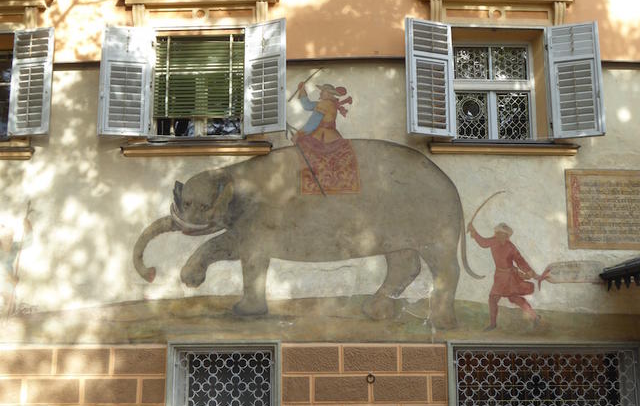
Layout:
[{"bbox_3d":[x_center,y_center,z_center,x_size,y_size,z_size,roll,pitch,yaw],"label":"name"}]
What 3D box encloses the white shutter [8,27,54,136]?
[{"bbox_3d":[-3.402,-1.428,10.031,0.550,1.286,0.056,-3,-11,16],"label":"white shutter"}]

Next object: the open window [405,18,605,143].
[{"bbox_3d":[2.023,-1.358,9.458,2.125,1.357,0.366,0,-10,-2],"label":"open window"}]

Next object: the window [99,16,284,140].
[{"bbox_3d":[-1.435,-1.409,9.728,2.123,1.357,0.395,0,-10,2],"label":"window"}]

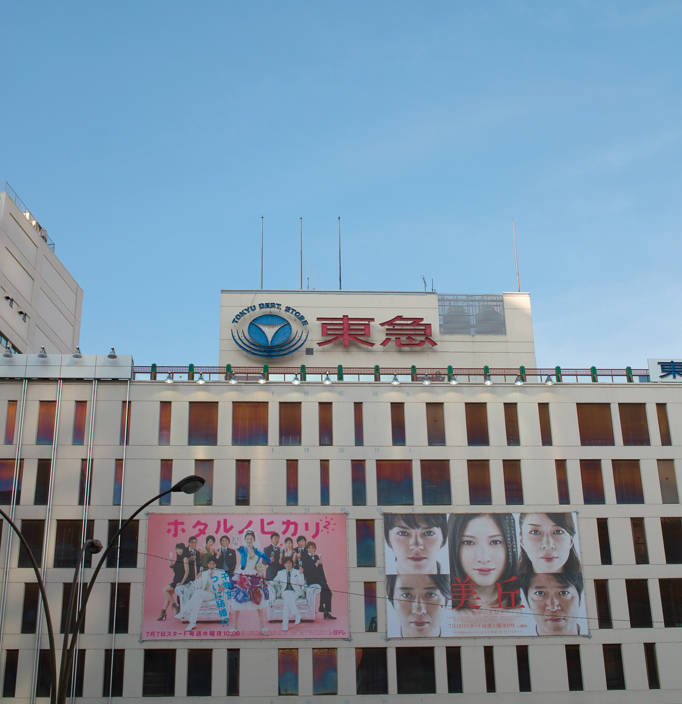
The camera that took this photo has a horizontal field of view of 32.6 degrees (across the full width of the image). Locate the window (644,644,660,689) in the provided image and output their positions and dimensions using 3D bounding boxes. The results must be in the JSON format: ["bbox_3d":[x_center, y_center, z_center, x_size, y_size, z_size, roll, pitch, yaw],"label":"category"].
[{"bbox_3d":[17.948,18.094,67.141,0.644,2.568,0.150,0,-23,-3],"label":"window"}]

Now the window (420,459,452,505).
[{"bbox_3d":[5.808,7.938,71.191,1.815,2.833,0.200,0,-20,-4],"label":"window"}]

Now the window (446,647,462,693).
[{"bbox_3d":[6.816,19.033,69.773,0.872,2.688,0.150,0,-23,-4],"label":"window"}]

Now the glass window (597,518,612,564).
[{"bbox_3d":[16.534,11.874,72.993,0.667,2.931,0.200,0,-22,-4],"label":"glass window"}]

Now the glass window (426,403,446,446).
[{"bbox_3d":[6.199,4.697,75.715,1.132,2.958,0.150,0,-23,-4],"label":"glass window"}]

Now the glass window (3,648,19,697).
[{"bbox_3d":[-18.784,18.314,66.406,0.690,2.655,0.150,0,-24,-4],"label":"glass window"}]

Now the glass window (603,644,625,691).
[{"bbox_3d":[16.408,18.946,69.971,1.111,2.673,0.150,0,-21,-4],"label":"glass window"}]

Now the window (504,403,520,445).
[{"bbox_3d":[11.024,4.683,75.041,0.849,2.875,0.150,0,-21,-4],"label":"window"}]

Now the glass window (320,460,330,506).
[{"bbox_3d":[-0.972,8.105,72.148,0.563,2.941,0.150,0,-24,-4],"label":"glass window"}]

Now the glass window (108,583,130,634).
[{"bbox_3d":[-13.121,15.246,69.303,1.099,2.940,0.150,0,-21,-4],"label":"glass window"}]

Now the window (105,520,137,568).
[{"bbox_3d":[-13.203,11.636,70.677,1.824,2.901,0.150,0,-21,-4],"label":"window"}]

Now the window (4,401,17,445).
[{"bbox_3d":[-20.492,4.400,72.474,0.531,2.911,0.150,0,-24,-4],"label":"window"}]

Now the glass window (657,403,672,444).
[{"bbox_3d":[21.292,4.789,76.777,0.710,2.946,0.150,0,-23,-4],"label":"glass window"}]

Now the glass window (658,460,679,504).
[{"bbox_3d":[20.240,8.000,72.155,1.059,2.840,0.200,0,-20,-4],"label":"glass window"}]

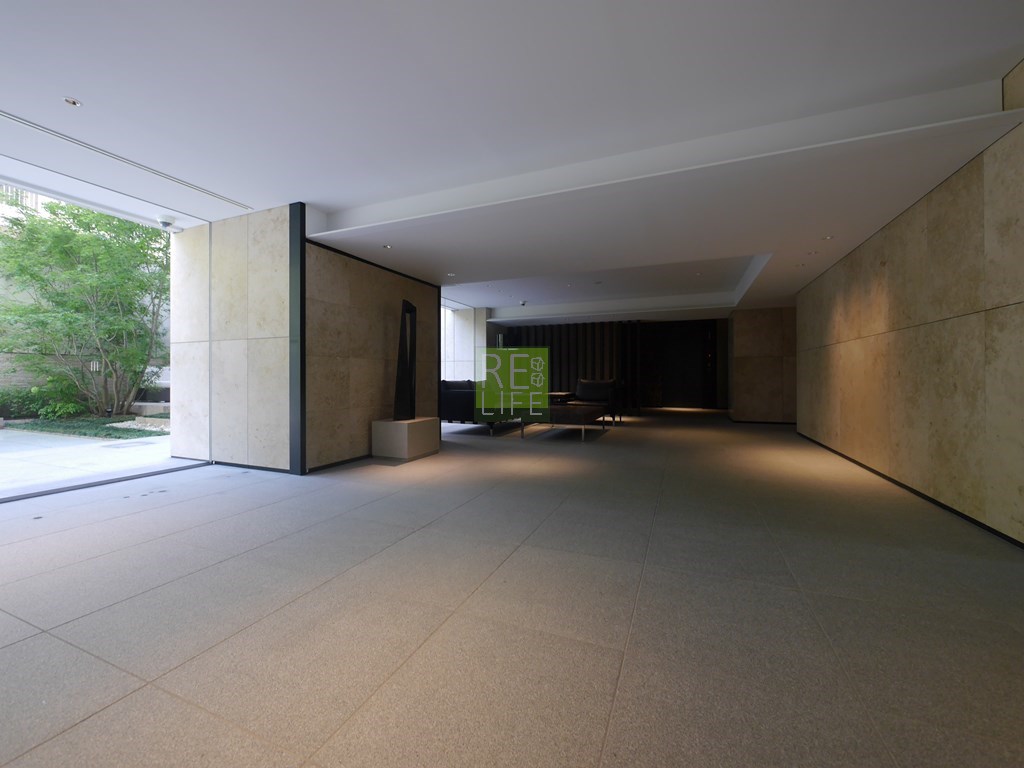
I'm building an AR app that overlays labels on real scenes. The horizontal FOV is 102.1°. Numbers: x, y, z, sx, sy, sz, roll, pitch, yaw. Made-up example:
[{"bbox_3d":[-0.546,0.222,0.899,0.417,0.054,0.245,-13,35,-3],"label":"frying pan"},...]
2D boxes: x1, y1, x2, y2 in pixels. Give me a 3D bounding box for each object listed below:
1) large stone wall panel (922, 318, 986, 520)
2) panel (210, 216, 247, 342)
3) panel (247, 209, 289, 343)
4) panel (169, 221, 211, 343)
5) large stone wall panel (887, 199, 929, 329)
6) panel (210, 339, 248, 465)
[{"bbox_3d":[2.969,0.187,2.760,0.045,1.266,0.652,0,1,23],"label":"large stone wall panel"},{"bbox_3d":[-2.880,-1.057,4.242,0.576,1.228,0.045,0,1,23],"label":"panel"},{"bbox_3d":[-2.349,-1.054,4.017,0.594,1.228,0.045,0,1,23],"label":"panel"},{"bbox_3d":[-3.480,-1.061,4.496,0.693,1.228,0.045,0,1,23],"label":"panel"},{"bbox_3d":[3.221,-0.927,3.339,0.045,0.948,0.661,0,1,23],"label":"large stone wall panel"},{"bbox_3d":[-2.881,0.181,4.257,0.576,1.250,0.045,0,1,23],"label":"panel"}]

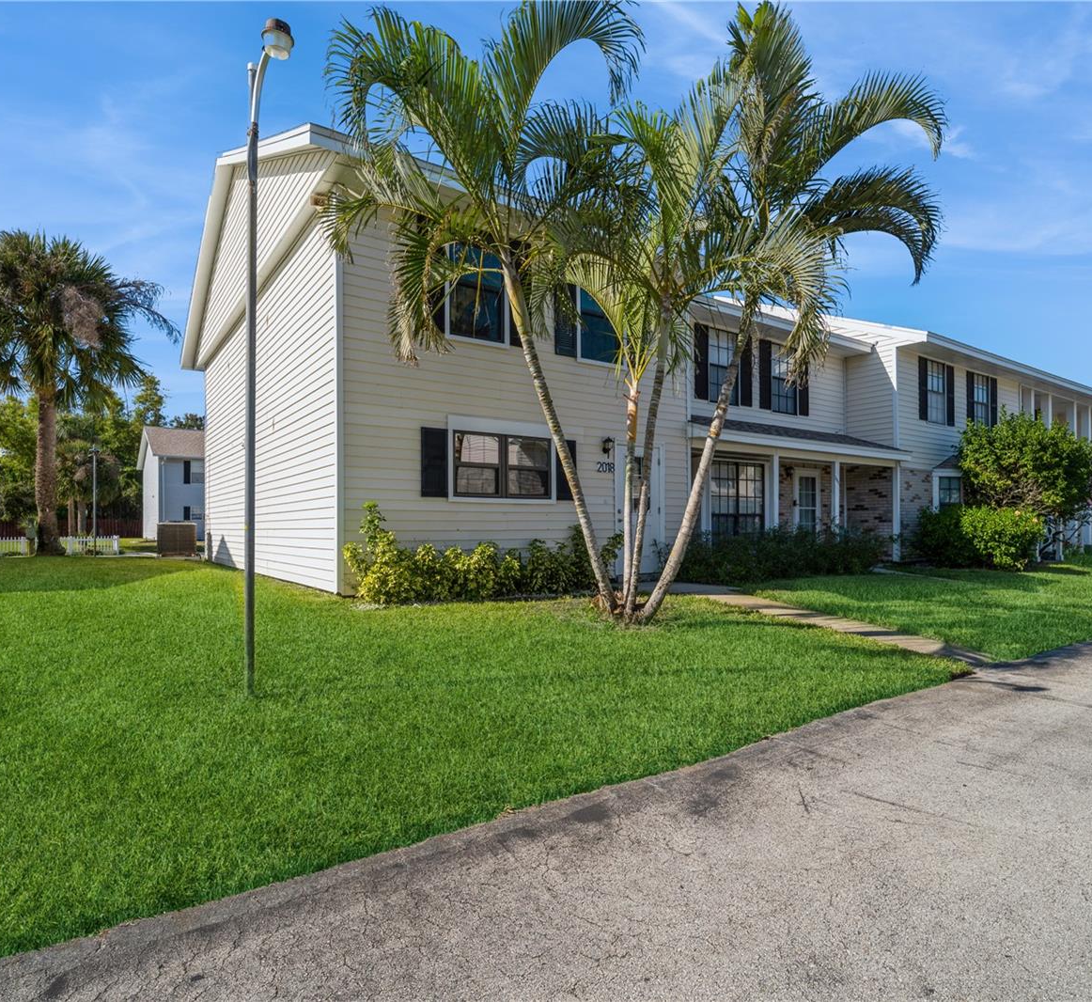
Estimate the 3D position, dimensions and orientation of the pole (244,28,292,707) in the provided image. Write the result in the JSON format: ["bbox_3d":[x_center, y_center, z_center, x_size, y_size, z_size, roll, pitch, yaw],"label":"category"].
[{"bbox_3d":[-1.993,-1.013,4.510,0.450,4.830,0.220,-1,-2,30],"label":"pole"}]

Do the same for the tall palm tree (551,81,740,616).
[{"bbox_3d":[1.153,-1.802,7.450,2.200,6.200,2.100,0,-2,0],"label":"tall palm tree"}]

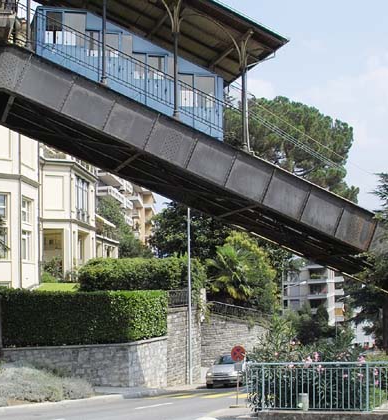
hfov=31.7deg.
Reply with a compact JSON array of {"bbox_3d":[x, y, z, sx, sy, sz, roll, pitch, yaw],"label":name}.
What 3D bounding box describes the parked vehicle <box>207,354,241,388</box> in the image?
[{"bbox_3d":[1.950,7.250,31.800,1.700,1.430,4.100,-1,-4,19],"label":"parked vehicle"}]

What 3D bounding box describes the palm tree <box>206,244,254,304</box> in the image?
[{"bbox_3d":[2.000,3.750,38.000,2.700,3.800,2.600,0,-4,0],"label":"palm tree"}]

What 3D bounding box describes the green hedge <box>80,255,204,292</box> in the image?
[{"bbox_3d":[-2.350,3.200,32.000,6.000,1.900,1.800,0,-4,-6],"label":"green hedge"}]

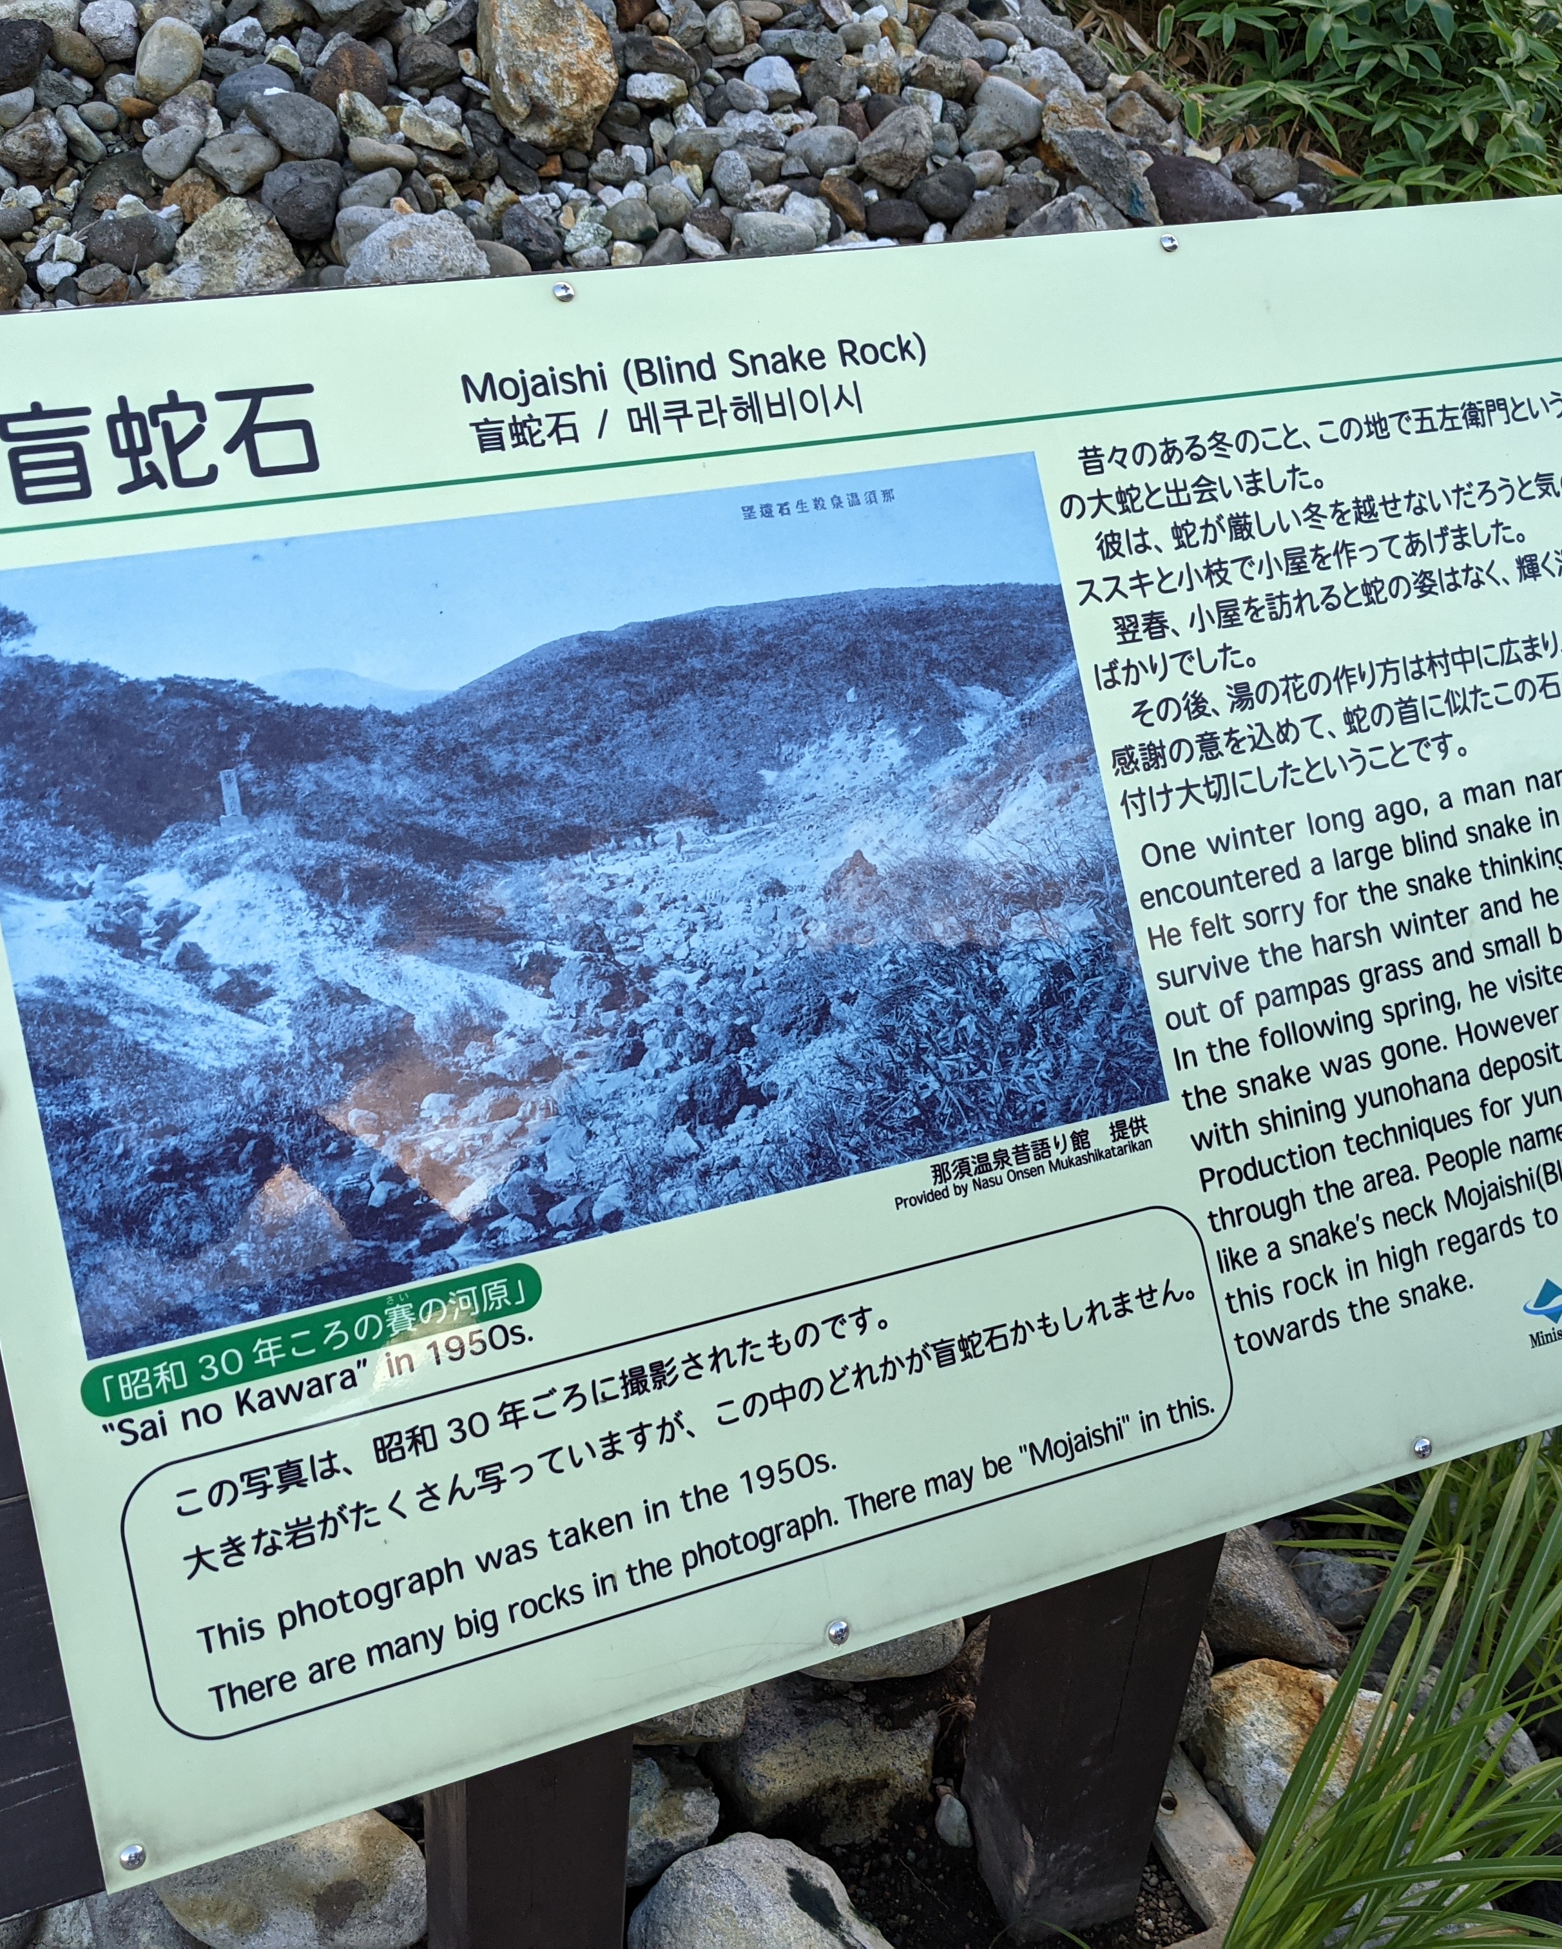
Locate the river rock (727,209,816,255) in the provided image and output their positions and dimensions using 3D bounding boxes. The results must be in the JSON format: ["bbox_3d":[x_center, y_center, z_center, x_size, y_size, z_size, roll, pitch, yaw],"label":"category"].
[{"bbox_3d":[-0.012,-1.270,3.480,0.155,0.085,0.120,3,33,-1],"label":"river rock"}]

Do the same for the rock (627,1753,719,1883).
[{"bbox_3d":[-0.093,0.677,1.620,0.100,0.090,0.090,2,33,-3],"label":"rock"}]

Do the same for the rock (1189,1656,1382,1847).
[{"bbox_3d":[0.421,0.647,1.690,0.170,0.125,0.150,17,35,19],"label":"rock"}]

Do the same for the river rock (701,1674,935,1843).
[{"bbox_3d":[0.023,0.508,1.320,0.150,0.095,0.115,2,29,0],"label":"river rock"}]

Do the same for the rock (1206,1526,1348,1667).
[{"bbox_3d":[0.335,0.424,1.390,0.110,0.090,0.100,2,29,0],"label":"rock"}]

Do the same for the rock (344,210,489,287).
[{"bbox_3d":[-0.615,-1.214,3.400,0.240,0.150,0.180,-3,34,-9],"label":"rock"}]

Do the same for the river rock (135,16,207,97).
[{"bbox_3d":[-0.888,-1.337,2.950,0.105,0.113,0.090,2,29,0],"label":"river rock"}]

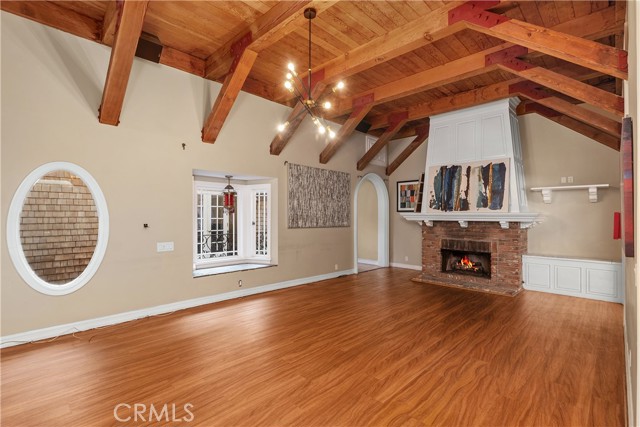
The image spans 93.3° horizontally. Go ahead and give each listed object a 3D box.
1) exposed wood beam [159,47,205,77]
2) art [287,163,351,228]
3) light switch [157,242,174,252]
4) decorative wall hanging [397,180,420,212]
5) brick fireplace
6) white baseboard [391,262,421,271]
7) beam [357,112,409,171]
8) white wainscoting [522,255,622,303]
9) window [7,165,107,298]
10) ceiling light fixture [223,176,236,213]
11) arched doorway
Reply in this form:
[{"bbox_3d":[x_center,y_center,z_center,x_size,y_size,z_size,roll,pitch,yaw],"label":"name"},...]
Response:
[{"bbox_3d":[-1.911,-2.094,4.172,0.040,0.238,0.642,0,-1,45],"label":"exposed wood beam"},{"bbox_3d":[0.068,-0.306,6.119,0.035,1.189,1.782,0,-1,45],"label":"art"},{"bbox_3d":[-2.033,0.444,3.997,0.012,0.119,0.207,0,-1,45],"label":"light switch"},{"bbox_3d":[2.222,-0.411,7.443,0.732,0.771,0.035,0,-1,45],"label":"decorative wall hanging"},{"bbox_3d":[2.919,0.761,5.962,1.825,1.208,1.182,0,-1,45],"label":"brick fireplace"},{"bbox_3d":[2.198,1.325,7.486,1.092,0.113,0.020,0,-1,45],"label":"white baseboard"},{"bbox_3d":[1.377,-1.505,6.605,0.161,0.199,1.542,1,-39,-45],"label":"beam"},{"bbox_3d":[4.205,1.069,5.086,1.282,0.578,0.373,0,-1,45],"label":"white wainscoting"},{"bbox_3d":[-2.769,0.164,3.260,0.080,1.426,0.839,0,-1,45],"label":"window"},{"bbox_3d":[-1.505,-0.331,5.036,0.200,0.604,0.200,0,-1,45],"label":"ceiling light fixture"},{"bbox_3d":[1.230,0.204,7.447,0.218,2.348,1.478,0,-1,45],"label":"arched doorway"}]

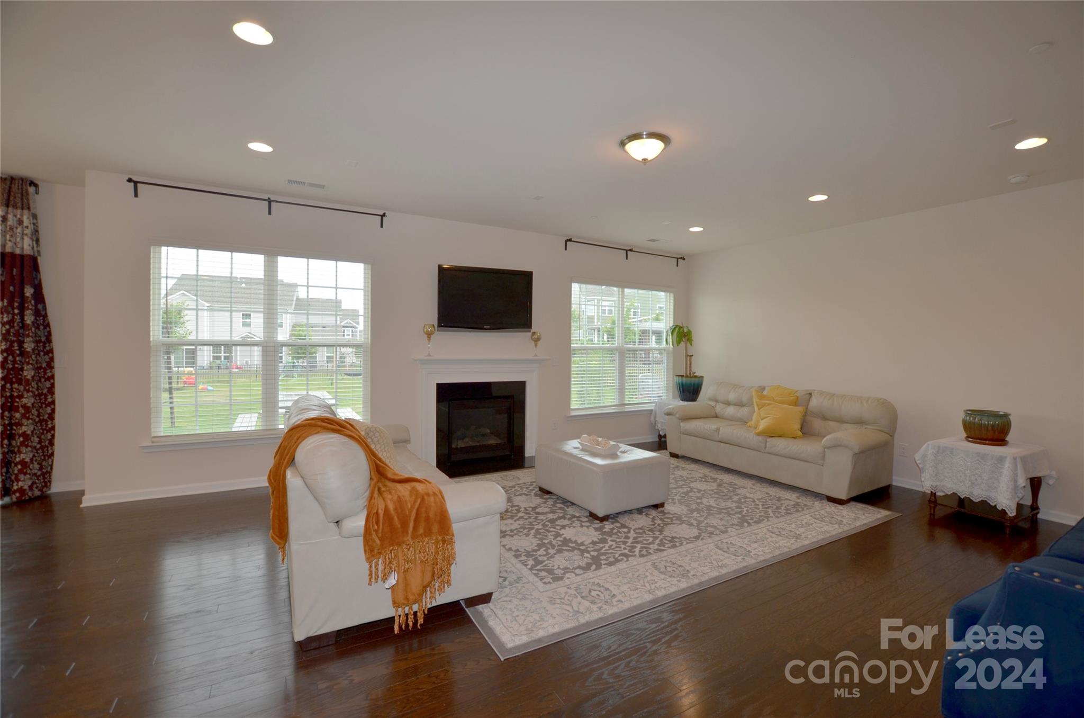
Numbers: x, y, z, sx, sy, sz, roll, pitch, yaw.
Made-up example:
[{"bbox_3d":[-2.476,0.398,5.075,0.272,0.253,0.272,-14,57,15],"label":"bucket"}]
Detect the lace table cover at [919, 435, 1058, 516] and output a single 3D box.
[{"bbox_3d":[3.537,0.896,3.594,0.780,0.410,0.620,0,2,-30],"label":"lace table cover"}]

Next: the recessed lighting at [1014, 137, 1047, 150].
[{"bbox_3d":[3.199,-1.411,2.948,0.170,0.040,0.170,0,2,-30],"label":"recessed lighting"}]

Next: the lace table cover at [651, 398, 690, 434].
[{"bbox_3d":[2.016,0.791,6.442,0.680,0.380,0.580,0,1,-30],"label":"lace table cover"}]

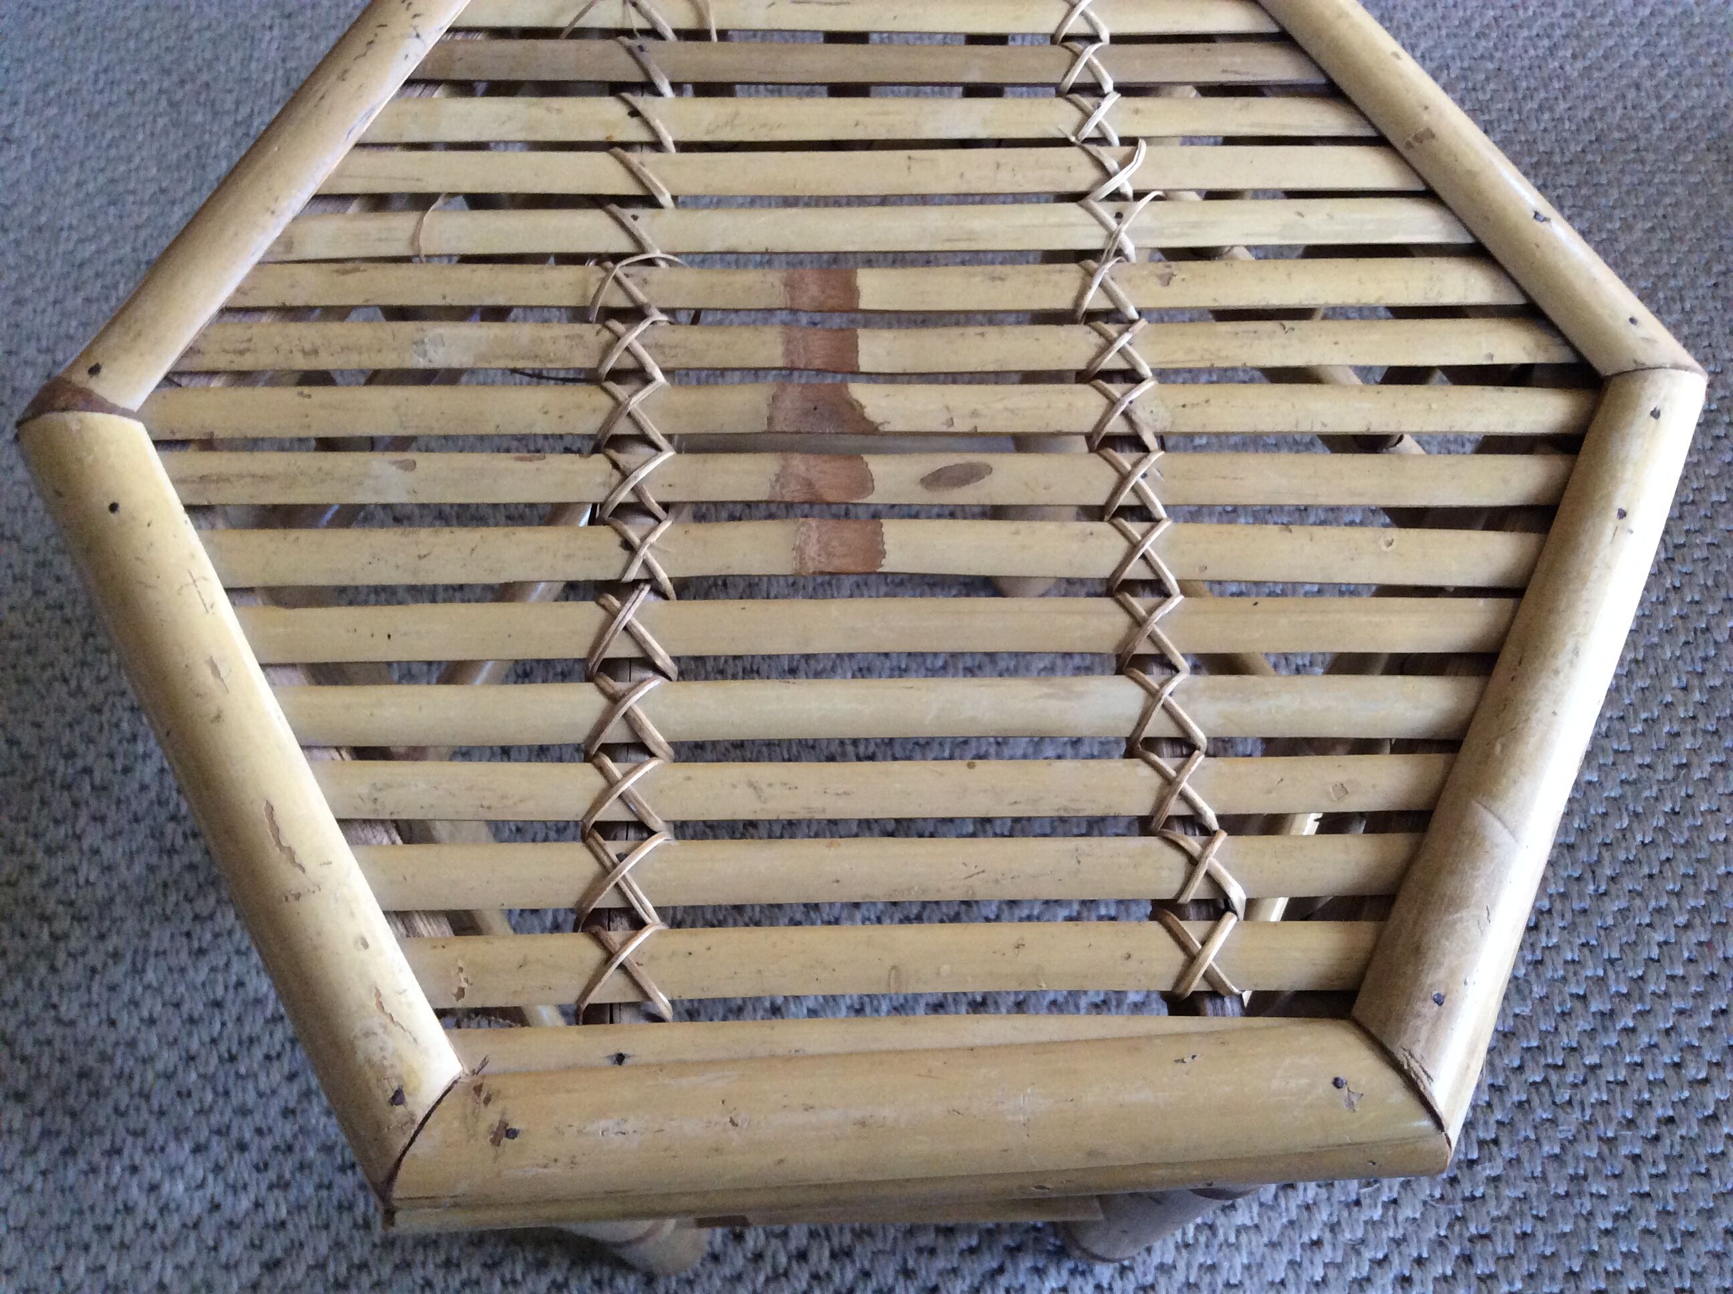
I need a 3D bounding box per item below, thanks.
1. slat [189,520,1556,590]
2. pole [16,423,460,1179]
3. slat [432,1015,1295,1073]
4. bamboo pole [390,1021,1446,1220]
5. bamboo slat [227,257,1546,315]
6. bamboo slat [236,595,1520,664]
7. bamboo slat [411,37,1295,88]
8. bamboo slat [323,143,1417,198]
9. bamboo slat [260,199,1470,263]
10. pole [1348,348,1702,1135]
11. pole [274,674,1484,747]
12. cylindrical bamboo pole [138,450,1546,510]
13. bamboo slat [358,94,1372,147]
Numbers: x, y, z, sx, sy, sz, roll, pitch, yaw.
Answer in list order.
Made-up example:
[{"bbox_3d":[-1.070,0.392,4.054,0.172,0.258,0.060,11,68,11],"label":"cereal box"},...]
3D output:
[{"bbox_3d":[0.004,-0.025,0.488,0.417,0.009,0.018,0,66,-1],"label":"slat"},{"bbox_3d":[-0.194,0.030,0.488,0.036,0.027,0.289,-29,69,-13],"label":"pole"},{"bbox_3d":[0.010,0.117,0.452,0.275,0.008,0.020,-1,66,-1],"label":"slat"},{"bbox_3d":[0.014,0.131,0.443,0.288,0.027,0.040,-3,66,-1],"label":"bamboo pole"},{"bbox_3d":[0.004,-0.118,0.530,0.439,0.009,0.016,0,66,-1],"label":"bamboo slat"},{"bbox_3d":[0.008,-0.005,0.508,0.422,0.008,0.020,0,66,0],"label":"bamboo slat"},{"bbox_3d":[0.000,-0.206,0.569,0.329,0.009,0.018,0,66,-1],"label":"bamboo slat"},{"bbox_3d":[0.002,-0.174,0.585,0.417,0.008,0.020,0,66,0],"label":"bamboo slat"},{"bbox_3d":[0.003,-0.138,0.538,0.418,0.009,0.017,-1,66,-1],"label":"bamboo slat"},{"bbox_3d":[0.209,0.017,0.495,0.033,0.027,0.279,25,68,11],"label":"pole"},{"bbox_3d":[0.007,0.020,0.496,0.392,0.008,0.020,0,66,0],"label":"pole"},{"bbox_3d":[0.002,-0.055,0.530,0.488,0.008,0.019,0,66,0],"label":"cylindrical bamboo pole"},{"bbox_3d":[0.003,-0.189,0.579,0.378,0.007,0.019,-1,67,-1],"label":"bamboo slat"}]

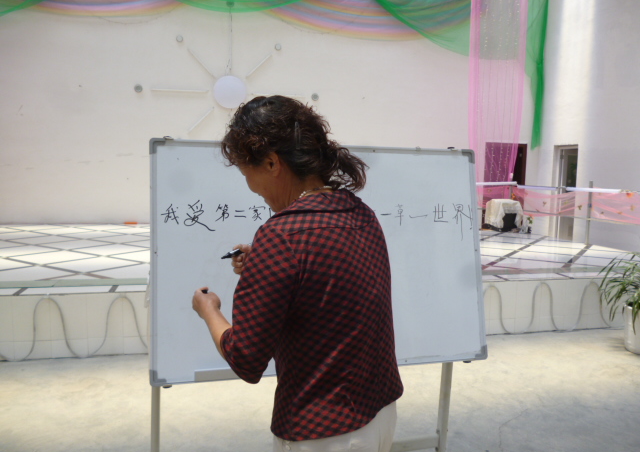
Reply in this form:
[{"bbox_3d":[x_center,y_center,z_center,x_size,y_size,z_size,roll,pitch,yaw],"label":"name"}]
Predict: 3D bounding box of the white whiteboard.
[{"bbox_3d":[0.029,0.108,1.846,1.210,0.806,0.028,0,-5,-14],"label":"white whiteboard"}]

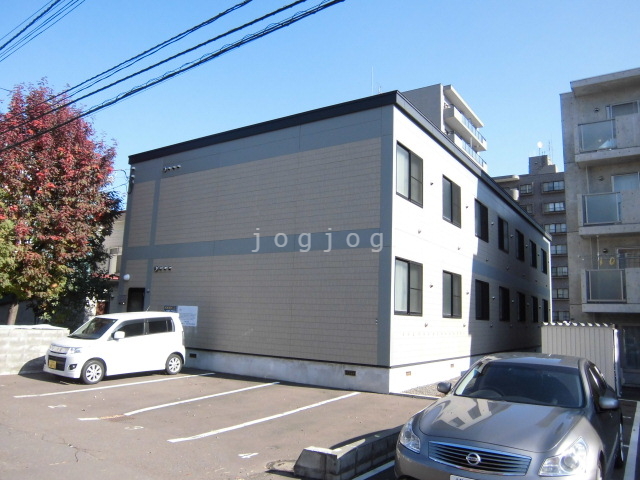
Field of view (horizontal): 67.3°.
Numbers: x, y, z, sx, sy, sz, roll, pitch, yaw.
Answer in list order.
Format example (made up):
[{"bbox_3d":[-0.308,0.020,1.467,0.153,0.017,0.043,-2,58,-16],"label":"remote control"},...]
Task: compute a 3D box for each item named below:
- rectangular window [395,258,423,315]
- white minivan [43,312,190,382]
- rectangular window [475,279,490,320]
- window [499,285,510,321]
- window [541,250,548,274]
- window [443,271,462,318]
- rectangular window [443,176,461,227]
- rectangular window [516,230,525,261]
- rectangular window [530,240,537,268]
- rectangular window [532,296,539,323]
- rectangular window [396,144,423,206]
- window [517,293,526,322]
[{"bbox_3d":[2.136,1.158,11.568,0.100,1.340,1.660,-4,-11,34],"label":"rectangular window"},{"bbox_3d":[-5.260,2.755,12.650,1.475,1.660,3.395,-4,-10,33],"label":"white minivan"},{"bbox_3d":[5.935,2.226,17.573,0.100,1.385,1.670,-4,-11,34],"label":"rectangular window"},{"bbox_3d":[7.442,2.610,19.363,0.100,1.340,1.660,-4,-11,34],"label":"window"},{"bbox_3d":[13.392,1.309,28.703,0.100,1.385,1.670,-4,-11,34],"label":"window"},{"bbox_3d":[4.089,1.724,14.889,0.100,1.385,1.670,-4,-11,34],"label":"window"},{"bbox_3d":[4.017,-1.115,14.603,0.100,1.340,1.660,-4,-11,34],"label":"rectangular window"},{"bbox_3d":[9.697,0.306,23.332,0.100,1.385,1.670,-4,-11,34],"label":"rectangular window"},{"bbox_3d":[11.546,0.808,26.019,0.100,1.385,1.670,-4,-11,34],"label":"rectangular window"},{"bbox_3d":[10.979,3.569,24.560,0.100,1.340,1.660,-4,-11,34],"label":"rectangular window"},{"bbox_3d":[2.248,-1.595,12.005,0.100,1.340,1.660,-4,-11,34],"label":"rectangular window"},{"bbox_3d":[9.211,3.090,21.962,0.100,1.340,1.660,-4,-11,34],"label":"window"}]

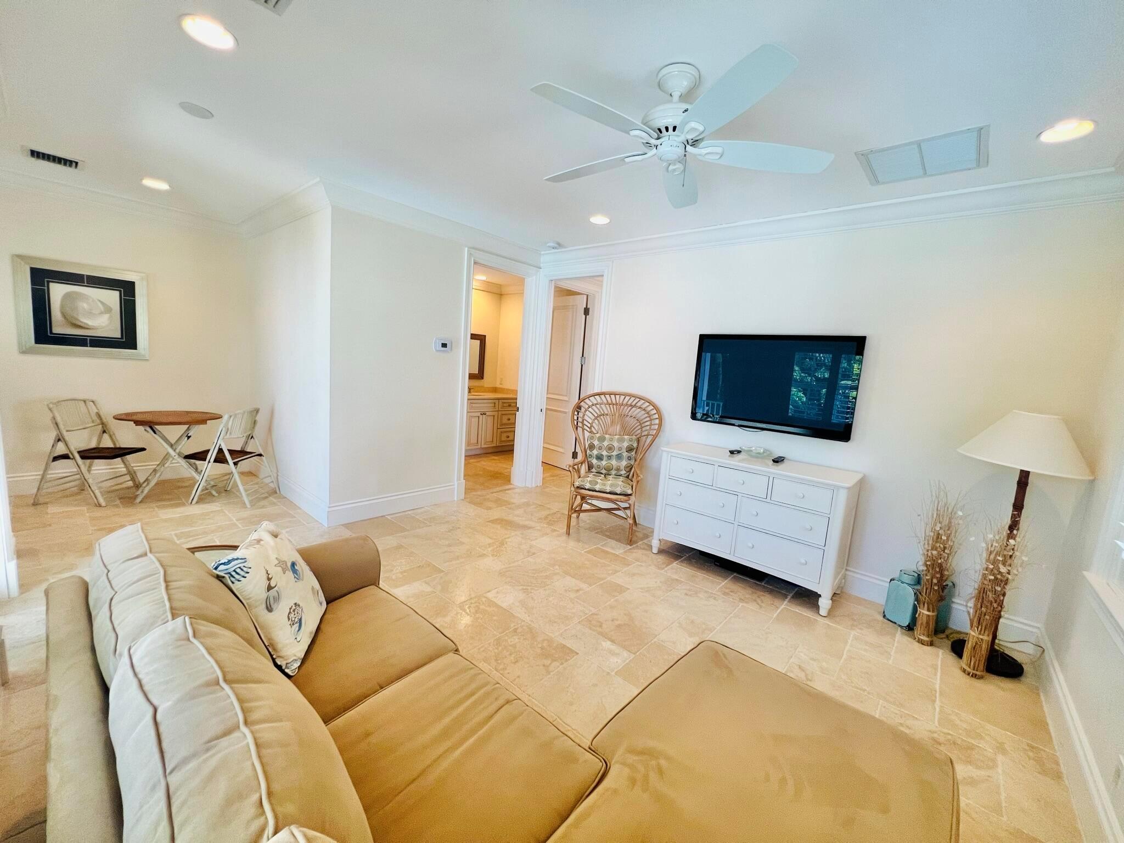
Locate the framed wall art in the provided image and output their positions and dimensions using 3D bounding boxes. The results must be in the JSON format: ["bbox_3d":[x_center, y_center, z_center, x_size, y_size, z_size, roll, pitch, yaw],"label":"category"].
[{"bbox_3d":[-4.404,-1.019,3.921,0.035,0.833,0.810,11,10,40],"label":"framed wall art"}]

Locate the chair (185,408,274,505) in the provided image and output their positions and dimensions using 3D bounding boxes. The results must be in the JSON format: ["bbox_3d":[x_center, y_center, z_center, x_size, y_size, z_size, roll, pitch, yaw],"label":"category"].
[{"bbox_3d":[-3.136,0.314,4.037,0.566,0.870,0.459,4,7,-3],"label":"chair"}]

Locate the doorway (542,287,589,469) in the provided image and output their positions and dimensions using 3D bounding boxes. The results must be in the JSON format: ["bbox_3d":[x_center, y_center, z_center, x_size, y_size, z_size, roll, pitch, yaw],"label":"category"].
[{"bbox_3d":[0.018,-0.481,5.724,0.148,2.515,0.797,10,9,40],"label":"doorway"}]

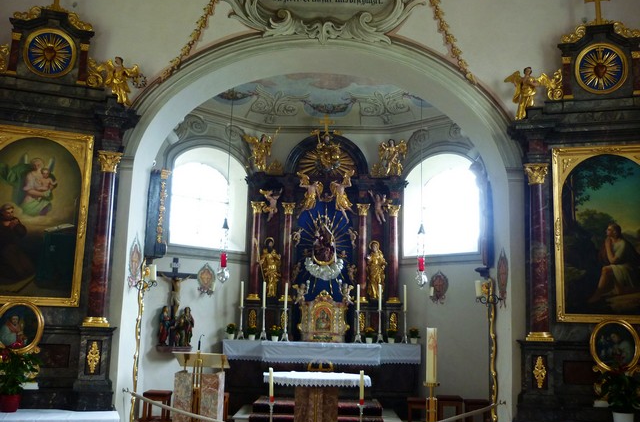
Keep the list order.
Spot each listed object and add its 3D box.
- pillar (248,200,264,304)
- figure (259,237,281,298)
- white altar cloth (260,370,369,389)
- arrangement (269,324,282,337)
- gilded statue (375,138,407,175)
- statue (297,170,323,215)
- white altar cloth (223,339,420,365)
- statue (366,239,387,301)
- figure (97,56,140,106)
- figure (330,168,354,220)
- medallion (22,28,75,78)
[{"bbox_3d":[-1.116,0.712,10.720,0.240,1.730,0.240,2,-9,0],"label":"pillar"},{"bbox_3d":[-0.876,0.983,10.618,0.350,1.023,0.300,2,-9,0],"label":"figure"},{"bbox_3d":[-0.027,1.824,6.643,1.180,0.120,0.570,2,-9,0],"label":"white altar cloth"},{"bbox_3d":[-0.737,2.020,10.104,0.190,0.260,0.190,2,-9,0],"label":"arrangement"},{"bbox_3d":[1.296,-0.952,10.918,0.530,0.615,0.320,2,-9,0],"label":"gilded statue"},{"bbox_3d":[-0.186,-0.318,10.839,0.460,0.768,0.320,2,-9,0],"label":"statue"},{"bbox_3d":[0.024,2.298,9.909,3.150,0.300,0.850,2,-9,0],"label":"white altar cloth"},{"bbox_3d":[0.984,1.023,10.620,0.335,1.032,0.300,2,-9,0],"label":"statue"},{"bbox_3d":[-1.870,-1.211,5.660,0.360,0.420,0.200,4,-10,-12],"label":"figure"},{"bbox_3d":[0.404,-0.272,10.710,0.411,0.886,0.320,2,-9,0],"label":"figure"},{"bbox_3d":[-2.500,-1.467,5.649,0.460,0.460,0.070,5,-10,-17],"label":"medallion"}]

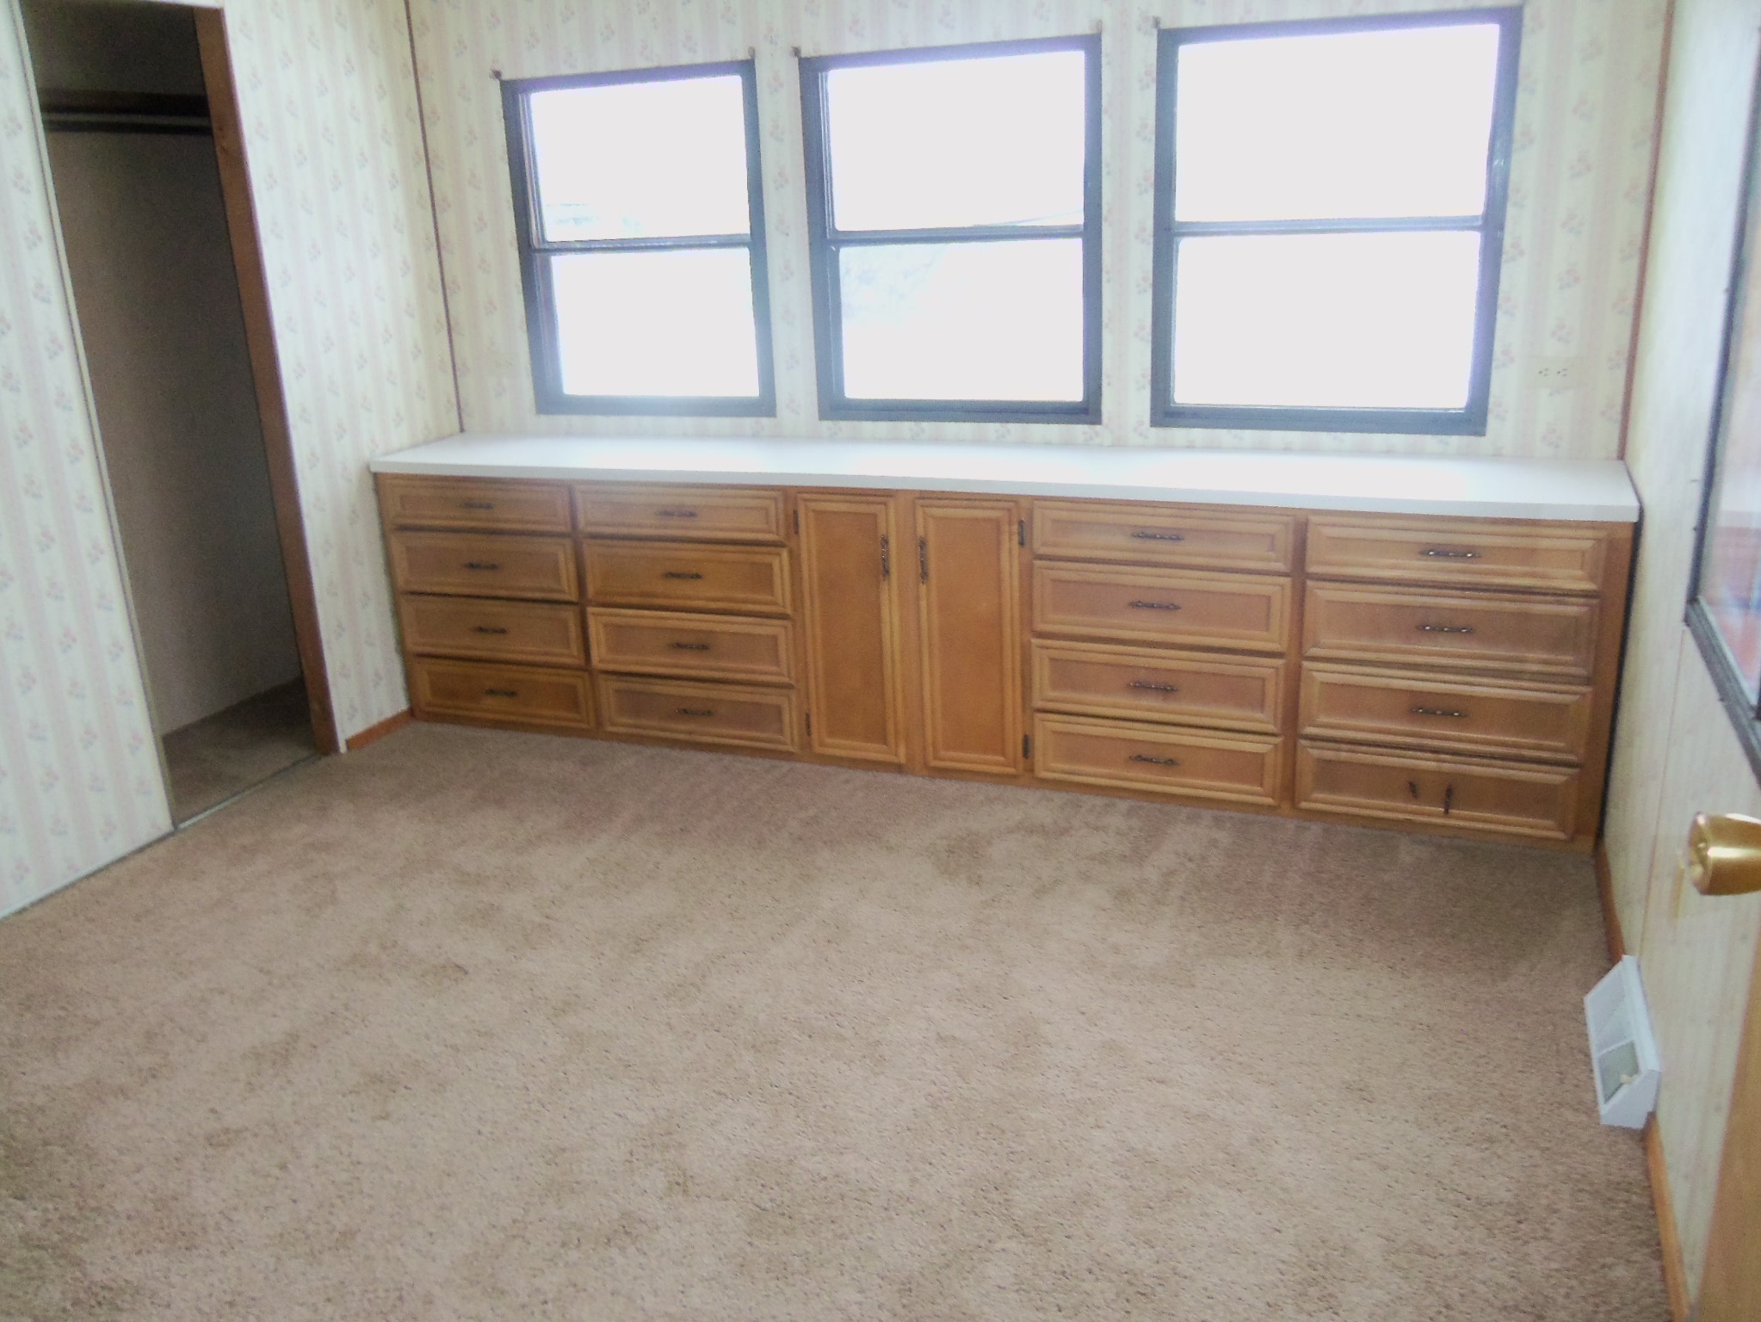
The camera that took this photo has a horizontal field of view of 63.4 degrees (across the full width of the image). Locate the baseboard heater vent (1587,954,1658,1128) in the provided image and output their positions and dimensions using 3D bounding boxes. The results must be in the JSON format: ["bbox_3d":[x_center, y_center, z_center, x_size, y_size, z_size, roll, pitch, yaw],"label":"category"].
[{"bbox_3d":[1.249,0.630,2.406,0.075,0.115,0.383,5,18,22],"label":"baseboard heater vent"}]

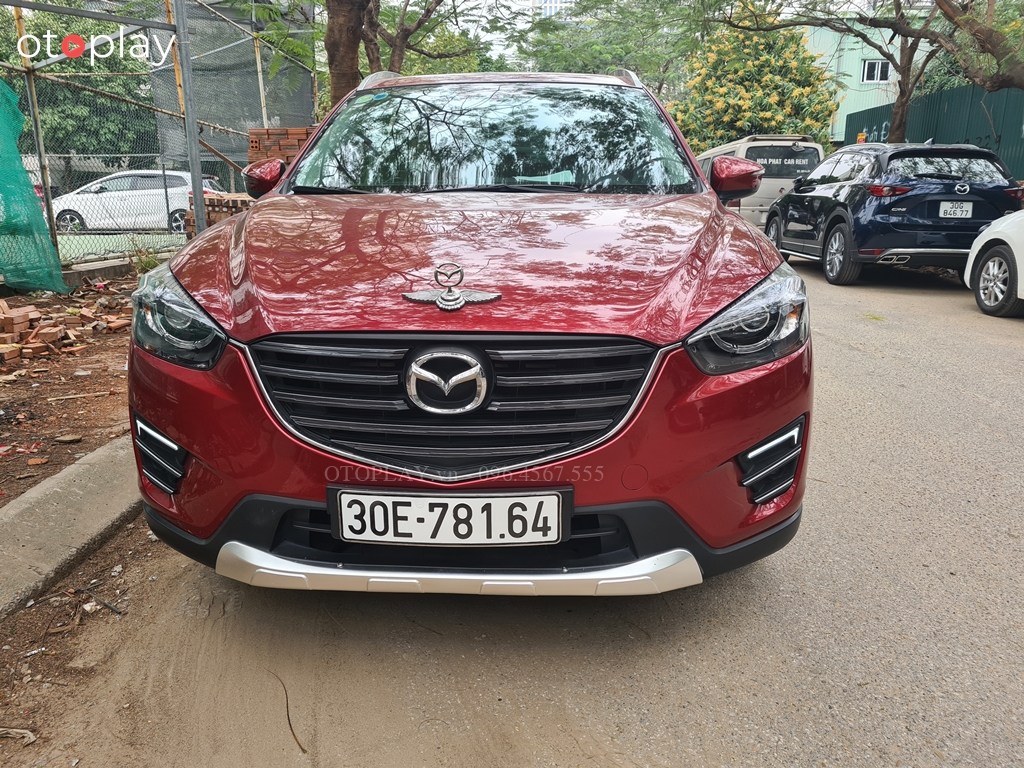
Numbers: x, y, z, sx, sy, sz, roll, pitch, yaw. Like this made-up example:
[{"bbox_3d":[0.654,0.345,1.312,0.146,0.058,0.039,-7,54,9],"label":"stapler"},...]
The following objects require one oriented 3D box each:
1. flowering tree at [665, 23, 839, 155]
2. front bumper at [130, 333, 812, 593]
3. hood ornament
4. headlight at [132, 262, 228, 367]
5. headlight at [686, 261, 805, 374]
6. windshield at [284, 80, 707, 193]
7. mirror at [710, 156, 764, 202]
[{"bbox_3d":[5.713,-6.347,19.015,4.400,4.800,4.200,0,15,0],"label":"flowering tree"},{"bbox_3d":[-0.119,0.147,1.840,1.790,0.630,0.510,1,15,3],"label":"front bumper"},{"bbox_3d":[-0.126,-0.221,1.728,0.226,0.100,0.085,0,15,3],"label":"hood ornament"},{"bbox_3d":[-0.790,-0.169,1.911,0.330,0.225,0.370,0,15,3],"label":"headlight"},{"bbox_3d":[0.548,-0.159,1.844,0.330,0.225,0.370,0,15,3],"label":"headlight"},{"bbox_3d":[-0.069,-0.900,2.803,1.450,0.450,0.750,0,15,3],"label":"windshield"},{"bbox_3d":[0.874,-0.798,3.019,0.225,0.185,0.160,0,15,3],"label":"mirror"}]

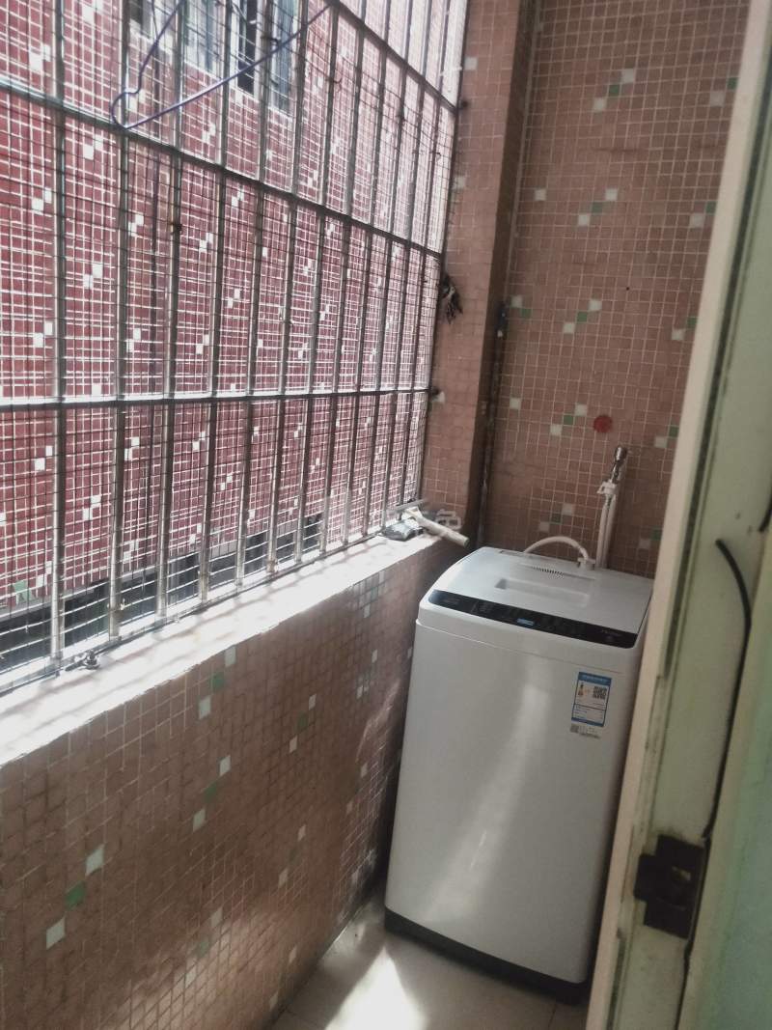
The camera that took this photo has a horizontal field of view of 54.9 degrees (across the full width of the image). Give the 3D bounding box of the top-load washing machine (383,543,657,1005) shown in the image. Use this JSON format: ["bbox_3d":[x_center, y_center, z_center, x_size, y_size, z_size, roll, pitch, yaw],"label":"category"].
[{"bbox_3d":[0.381,0.627,1.993,0.522,0.920,0.530,10,13,23],"label":"top-load washing machine"}]

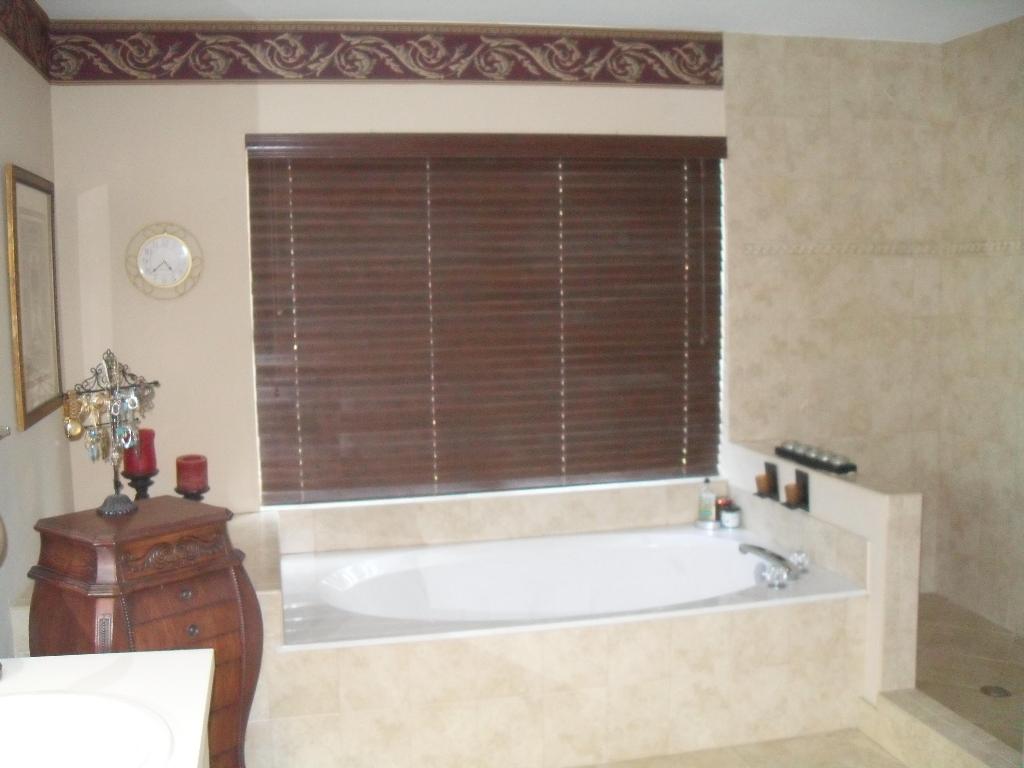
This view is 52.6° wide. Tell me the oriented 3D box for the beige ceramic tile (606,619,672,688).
[{"bbox_3d":[0.386,0.812,3.134,0.204,0.202,0.012,-3,6,-12],"label":"beige ceramic tile"}]

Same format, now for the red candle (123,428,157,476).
[{"bbox_3d":[-1.257,0.232,3.500,0.103,0.148,0.103,-2,6,-12],"label":"red candle"}]

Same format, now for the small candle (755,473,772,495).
[{"bbox_3d":[0.955,0.378,3.932,0.057,0.070,0.057,-2,6,-12],"label":"small candle"}]

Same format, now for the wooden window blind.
[{"bbox_3d":[-0.047,-0.263,4.082,1.880,1.390,0.080,-2,6,-12],"label":"wooden window blind"}]

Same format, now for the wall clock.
[{"bbox_3d":[-1.256,-0.444,3.744,0.270,0.275,0.040,-2,6,-12],"label":"wall clock"}]

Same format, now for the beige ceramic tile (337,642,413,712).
[{"bbox_3d":[-0.394,0.844,2.968,0.201,0.201,0.012,-3,6,-12],"label":"beige ceramic tile"}]

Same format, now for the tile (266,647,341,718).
[{"bbox_3d":[-0.588,0.850,2.928,0.202,0.199,0.012,-3,6,-12],"label":"tile"}]

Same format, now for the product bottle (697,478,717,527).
[{"bbox_3d":[0.796,0.486,4.223,0.070,0.185,0.055,-1,6,2],"label":"product bottle"}]

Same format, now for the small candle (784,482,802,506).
[{"bbox_3d":[1.005,0.395,3.703,0.057,0.070,0.057,-2,6,-12],"label":"small candle"}]

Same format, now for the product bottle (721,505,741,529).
[{"bbox_3d":[0.890,0.539,4.218,0.080,0.086,0.080,-1,6,2],"label":"product bottle"}]

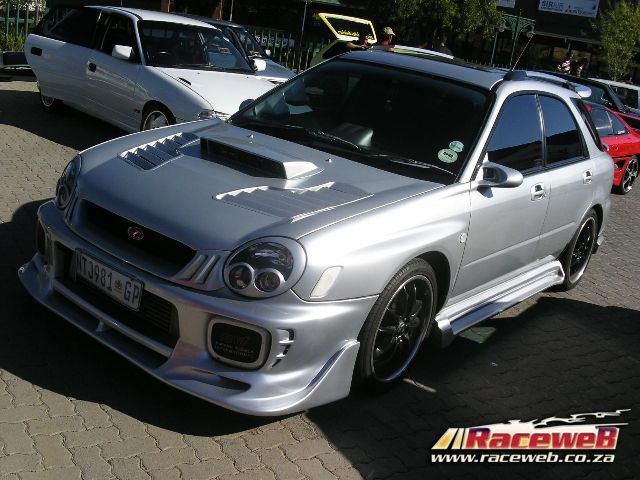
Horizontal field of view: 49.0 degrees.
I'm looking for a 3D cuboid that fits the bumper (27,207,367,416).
[{"bbox_3d":[-0.661,0.220,3.098,1.770,0.480,0.640,20,19,35],"label":"bumper"}]

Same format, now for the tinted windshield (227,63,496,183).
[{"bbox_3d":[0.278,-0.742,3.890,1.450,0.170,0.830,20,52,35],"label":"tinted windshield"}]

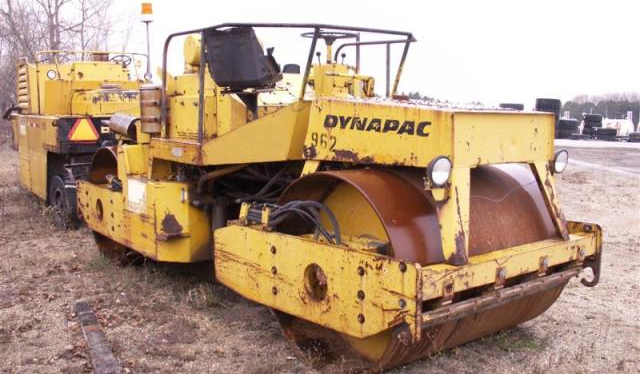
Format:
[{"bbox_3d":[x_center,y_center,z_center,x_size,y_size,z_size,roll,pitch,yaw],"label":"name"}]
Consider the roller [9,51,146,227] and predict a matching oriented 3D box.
[{"bbox_3d":[-4.230,-0.930,11.400,1.650,2.550,4.500,-3,7,-33],"label":"roller"}]

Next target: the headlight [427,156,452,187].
[{"bbox_3d":[0.642,-0.083,3.550,0.165,0.170,0.100,-4,8,-39],"label":"headlight"}]

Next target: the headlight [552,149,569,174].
[{"bbox_3d":[1.589,-0.169,4.310,0.165,0.170,0.100,-4,8,-39],"label":"headlight"}]

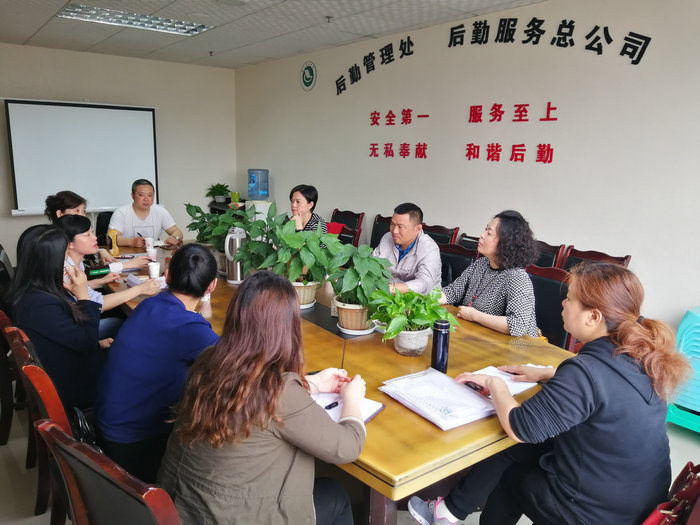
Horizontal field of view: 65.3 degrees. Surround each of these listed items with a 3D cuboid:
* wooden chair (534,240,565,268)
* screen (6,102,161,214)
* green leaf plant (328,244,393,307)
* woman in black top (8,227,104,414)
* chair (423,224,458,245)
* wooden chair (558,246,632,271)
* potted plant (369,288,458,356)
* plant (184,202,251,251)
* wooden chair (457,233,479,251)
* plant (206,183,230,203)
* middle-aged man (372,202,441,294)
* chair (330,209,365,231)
[{"bbox_3d":[1.105,0.349,3.801,0.580,1.000,0.470,-7,15,-36],"label":"wooden chair"},{"bbox_3d":[-3.002,-1.195,6.290,1.570,1.210,0.070,-7,15,-36],"label":"screen"},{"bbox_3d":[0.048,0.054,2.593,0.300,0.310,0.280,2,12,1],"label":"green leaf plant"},{"bbox_3d":[-1.192,0.427,2.579,0.500,1.230,0.680,12,15,40],"label":"woman in black top"},{"bbox_3d":[0.529,0.185,4.513,0.580,1.000,0.470,-7,15,-36],"label":"chair"},{"bbox_3d":[1.380,0.434,3.438,0.560,1.000,0.450,-7,15,-36],"label":"wooden chair"},{"bbox_3d":[0.276,0.260,2.347,0.360,0.260,0.320,3,12,7],"label":"potted plant"},{"bbox_3d":[-0.891,-0.162,3.706,0.420,0.430,0.420,-1,12,-13],"label":"plant"},{"bbox_3d":[0.777,0.325,3.891,0.560,1.000,0.450,-7,15,-36],"label":"wooden chair"},{"bbox_3d":[-1.739,-0.926,7.222,0.300,0.260,0.300,-1,12,-13],"label":"plant"},{"bbox_3d":[0.266,0.288,3.355,0.780,1.290,0.560,-7,15,-36],"label":"middle-aged man"},{"bbox_3d":[-0.215,0.000,5.297,0.580,1.000,0.470,-7,15,-36],"label":"chair"}]

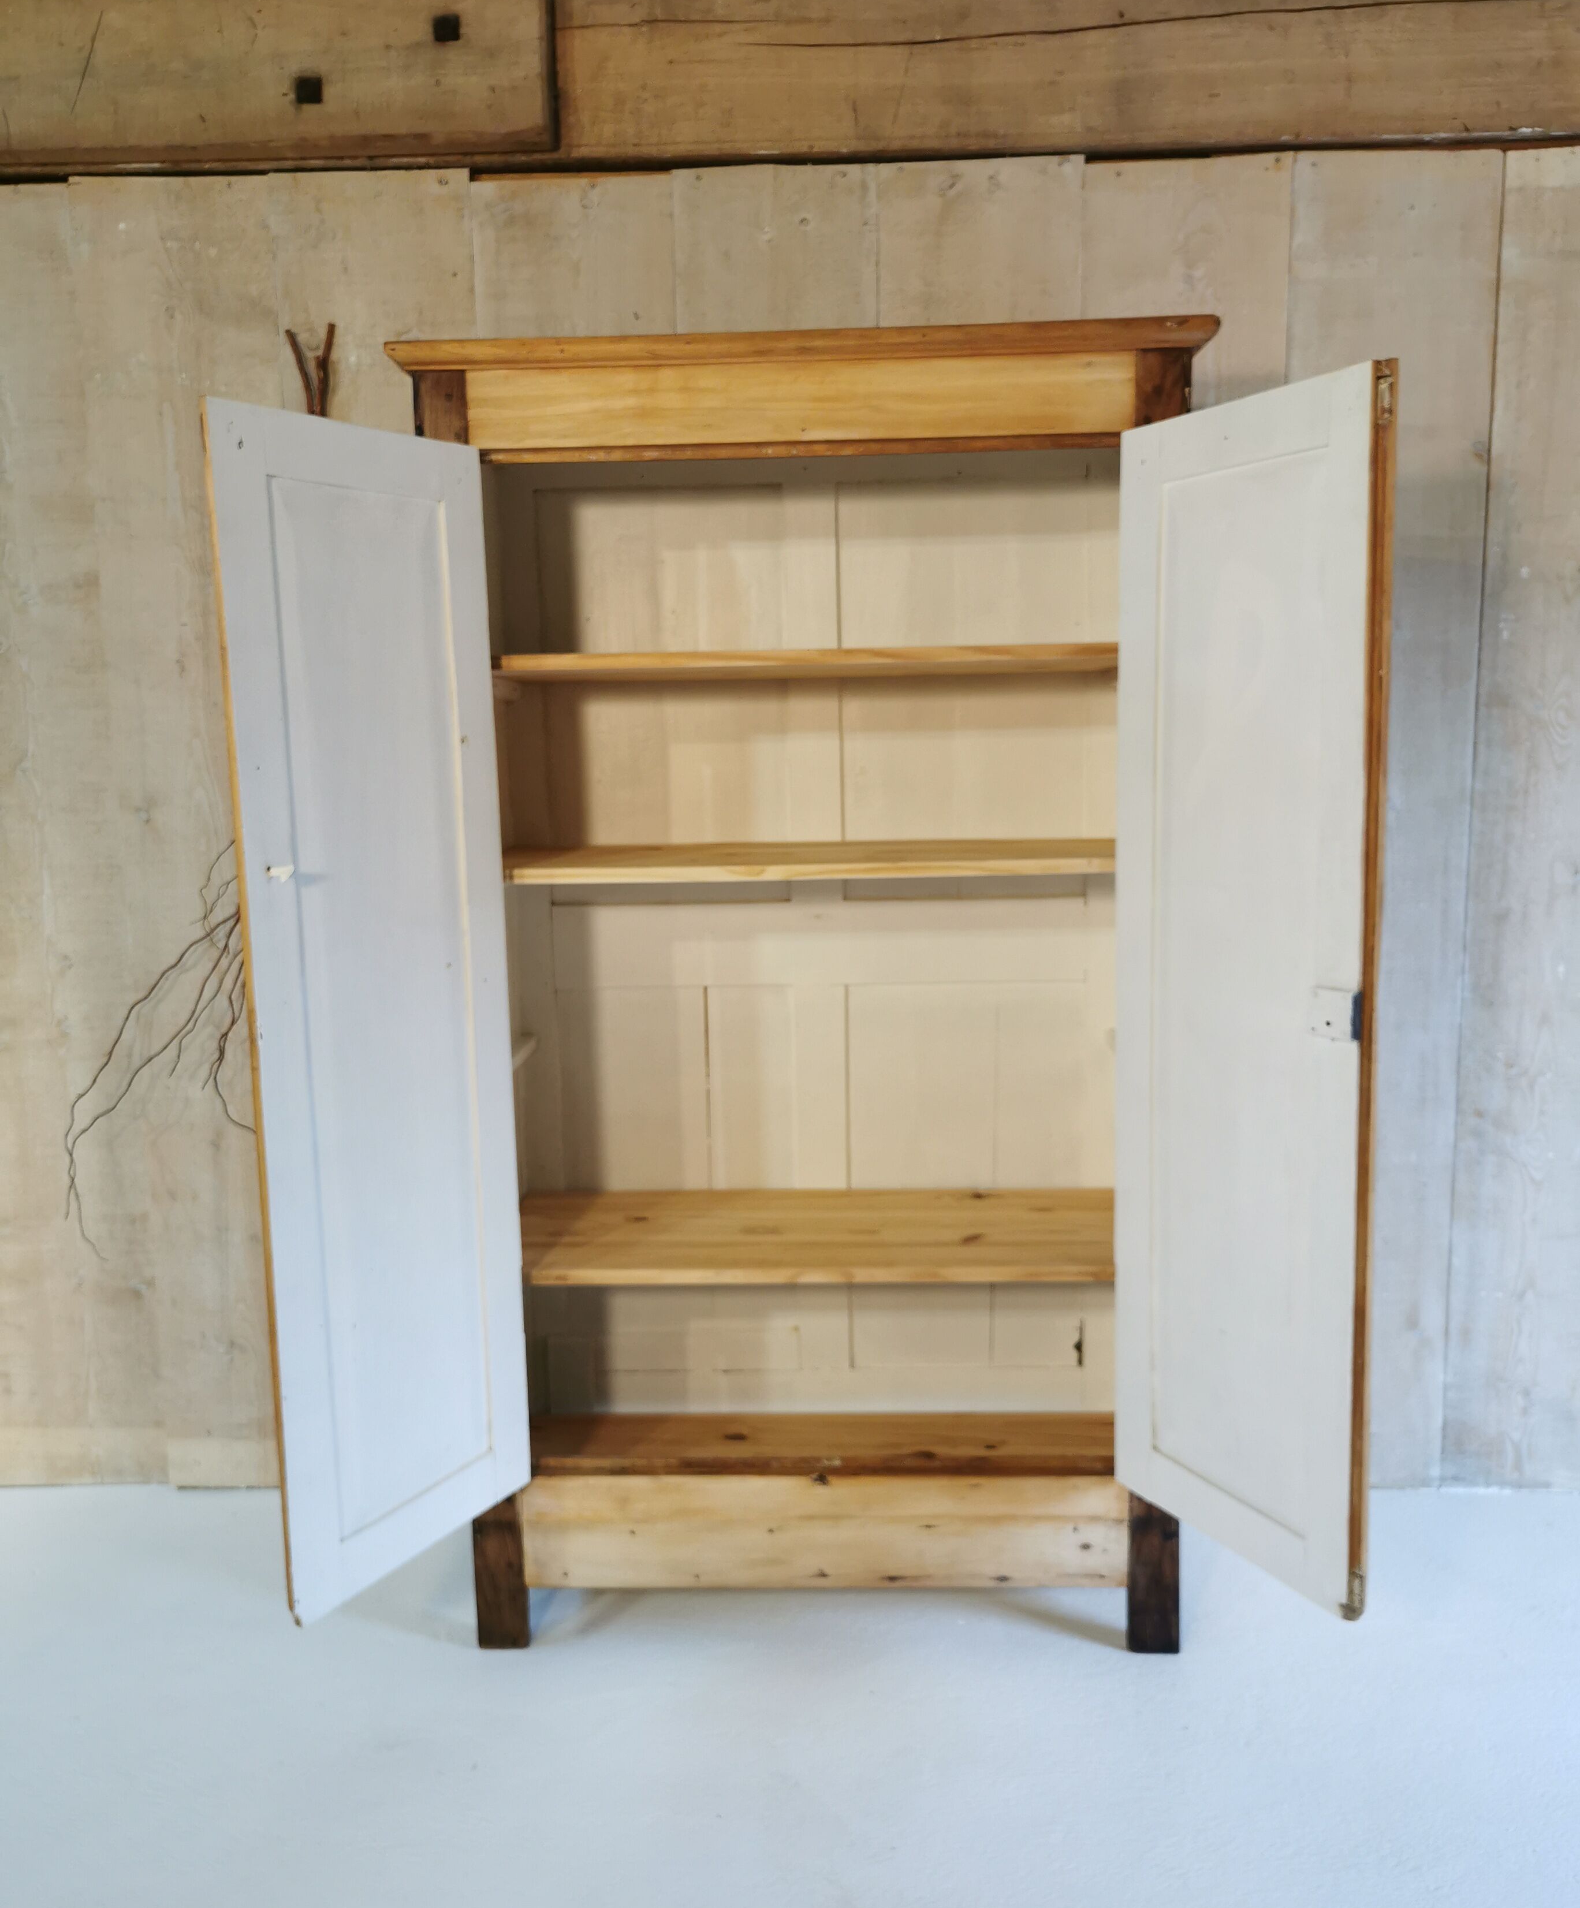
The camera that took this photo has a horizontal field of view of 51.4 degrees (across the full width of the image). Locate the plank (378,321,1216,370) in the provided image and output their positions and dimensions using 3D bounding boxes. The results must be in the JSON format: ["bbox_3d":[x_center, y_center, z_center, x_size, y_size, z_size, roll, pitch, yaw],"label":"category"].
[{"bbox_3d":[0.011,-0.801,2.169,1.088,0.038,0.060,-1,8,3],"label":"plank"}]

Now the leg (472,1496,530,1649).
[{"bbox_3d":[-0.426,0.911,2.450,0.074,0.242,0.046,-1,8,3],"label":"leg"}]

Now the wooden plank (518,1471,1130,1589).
[{"bbox_3d":[0.050,0.841,2.407,0.886,0.173,0.027,-1,8,3],"label":"wooden plank"}]

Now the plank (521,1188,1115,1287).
[{"bbox_3d":[0.051,0.436,2.564,0.979,0.020,0.407,-1,8,3],"label":"plank"}]

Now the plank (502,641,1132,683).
[{"bbox_3d":[0.031,-0.430,2.445,0.979,0.020,0.407,-1,8,3],"label":"plank"}]

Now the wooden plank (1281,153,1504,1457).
[{"bbox_3d":[0.975,-0.161,2.748,0.317,2.220,0.029,-1,8,3],"label":"wooden plank"}]

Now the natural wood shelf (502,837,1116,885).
[{"bbox_3d":[0.038,-0.141,2.485,0.979,0.020,0.407,-1,8,3],"label":"natural wood shelf"}]

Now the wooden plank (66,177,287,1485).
[{"bbox_3d":[-0.990,-0.150,2.848,0.332,2.261,0.029,-1,8,3],"label":"wooden plank"}]

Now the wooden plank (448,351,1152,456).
[{"bbox_3d":[0.013,-0.734,2.191,0.886,0.106,0.027,-1,8,3],"label":"wooden plank"}]

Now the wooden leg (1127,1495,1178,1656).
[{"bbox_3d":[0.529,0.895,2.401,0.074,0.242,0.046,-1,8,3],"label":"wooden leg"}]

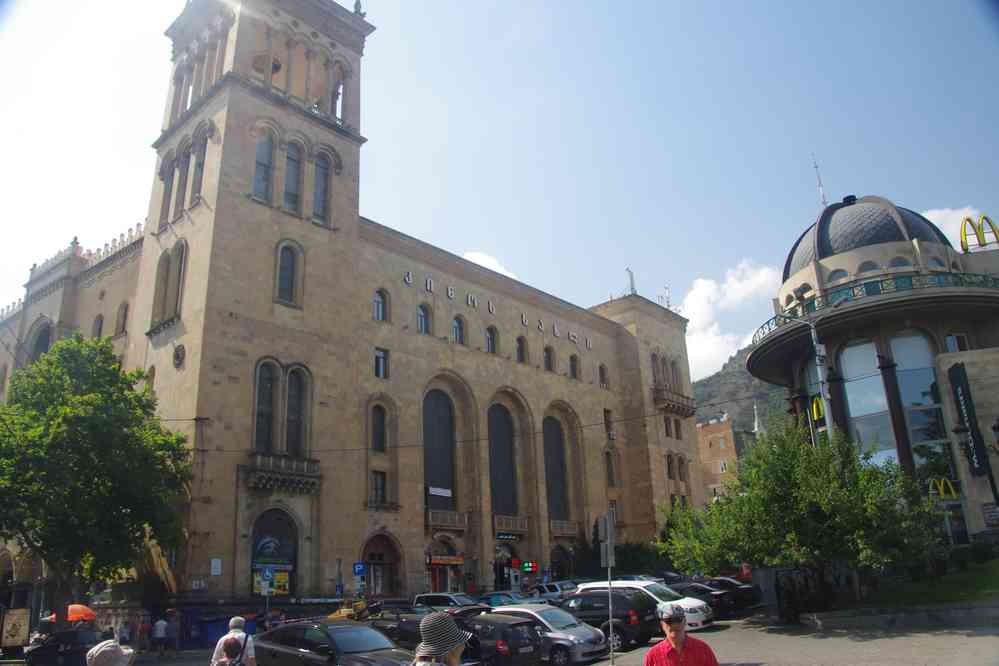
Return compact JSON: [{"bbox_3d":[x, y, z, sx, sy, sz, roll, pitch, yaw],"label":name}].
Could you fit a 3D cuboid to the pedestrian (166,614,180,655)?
[{"bbox_3d":[-14.490,13.401,33.300,0.360,1.700,0.520,-19,-25,39],"label":"pedestrian"}]

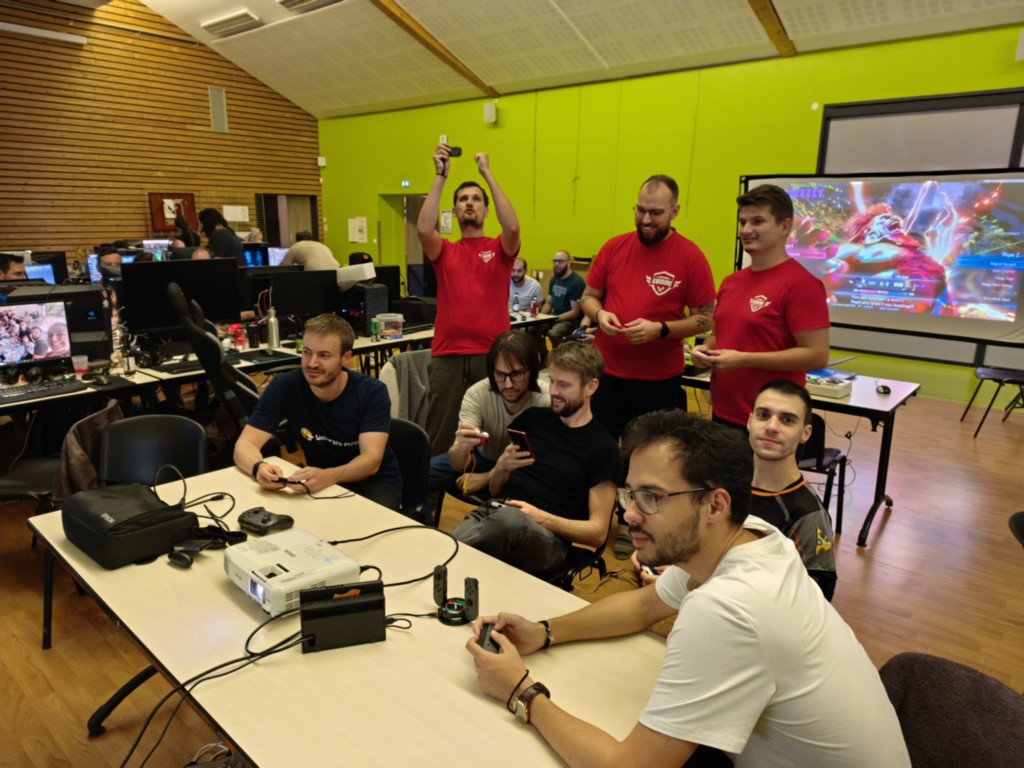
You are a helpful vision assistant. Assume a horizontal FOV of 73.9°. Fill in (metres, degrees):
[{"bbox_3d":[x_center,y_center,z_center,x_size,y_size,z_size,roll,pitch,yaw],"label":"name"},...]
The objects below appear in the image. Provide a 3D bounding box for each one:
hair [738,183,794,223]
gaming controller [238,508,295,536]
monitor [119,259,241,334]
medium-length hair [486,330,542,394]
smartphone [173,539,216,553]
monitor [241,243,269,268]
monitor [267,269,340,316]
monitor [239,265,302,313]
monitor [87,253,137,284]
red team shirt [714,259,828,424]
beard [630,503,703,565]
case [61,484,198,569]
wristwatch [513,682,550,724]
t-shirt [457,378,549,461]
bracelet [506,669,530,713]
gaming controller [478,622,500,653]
[{"bbox_3d":[0.926,-0.650,2.476,0.210,0.160,0.175,-5,15,-22],"label":"hair"},{"bbox_3d":[-0.738,0.408,2.034,0.152,0.058,0.108,9,16,31],"label":"gaming controller"},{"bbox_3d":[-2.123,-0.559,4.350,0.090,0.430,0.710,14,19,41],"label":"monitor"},{"bbox_3d":[0.009,-0.082,2.480,0.190,0.240,0.220,4,26,12],"label":"medium-length hair"},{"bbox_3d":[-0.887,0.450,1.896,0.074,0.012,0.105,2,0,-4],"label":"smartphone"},{"bbox_3d":[-3.678,-1.789,9.700,0.180,0.430,0.470,13,18,41],"label":"monitor"},{"bbox_3d":[-1.544,-0.664,5.050,0.080,0.340,0.550,14,19,41],"label":"monitor"},{"bbox_3d":[-1.845,-0.653,5.284,0.190,0.500,0.550,13,18,39],"label":"monitor"},{"bbox_3d":[-4.033,-1.103,6.976,0.190,0.490,0.540,13,18,39],"label":"monitor"},{"bbox_3d":[1.014,-0.167,2.680,0.270,0.630,0.460,-9,17,-35],"label":"red team shirt"},{"bbox_3d":[0.279,0.279,1.245,0.098,0.100,0.122,-10,16,-11],"label":"beard"},{"bbox_3d":[-1.102,0.395,1.955,0.335,0.110,0.245,13,18,41],"label":"case"},{"bbox_3d":[0.036,0.583,1.243,0.041,0.063,0.056,13,33,40],"label":"wristwatch"},{"bbox_3d":[-0.022,0.161,2.700,0.440,0.460,0.340,2,14,2],"label":"t-shirt"},{"bbox_3d":[0.014,0.590,1.305,0.020,0.083,0.066,23,-22,11],"label":"bracelet"},{"bbox_3d":[-0.045,0.522,1.401,0.038,0.028,0.103,37,16,-1],"label":"gaming controller"}]

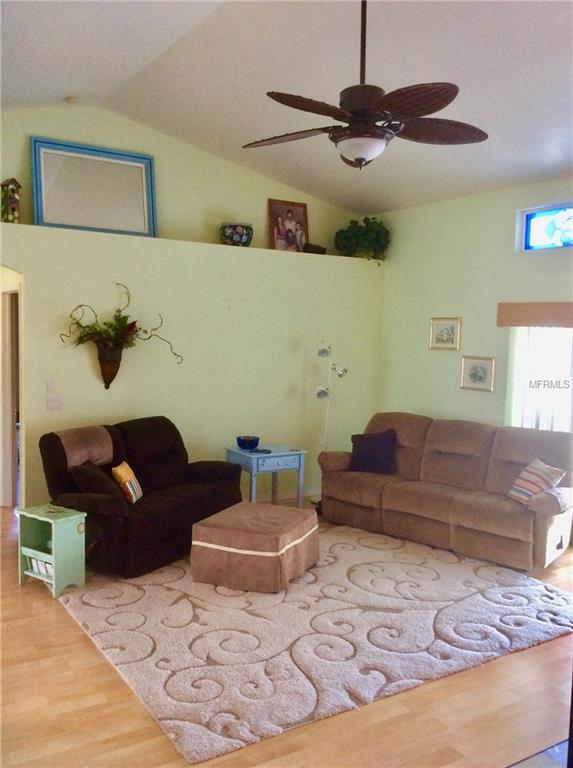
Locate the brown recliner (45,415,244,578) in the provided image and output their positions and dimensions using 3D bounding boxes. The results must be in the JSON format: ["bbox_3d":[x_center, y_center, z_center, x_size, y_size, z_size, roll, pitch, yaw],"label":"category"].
[{"bbox_3d":[-1.119,0.821,5.758,0.880,0.950,1.443,4,5,29],"label":"brown recliner"}]

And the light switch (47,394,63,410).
[{"bbox_3d":[-1.988,0.159,6.083,0.120,0.125,0.010,-1,5,-32],"label":"light switch"}]

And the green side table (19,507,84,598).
[{"bbox_3d":[-1.572,1.110,4.748,0.378,0.502,0.255,4,5,33],"label":"green side table"}]

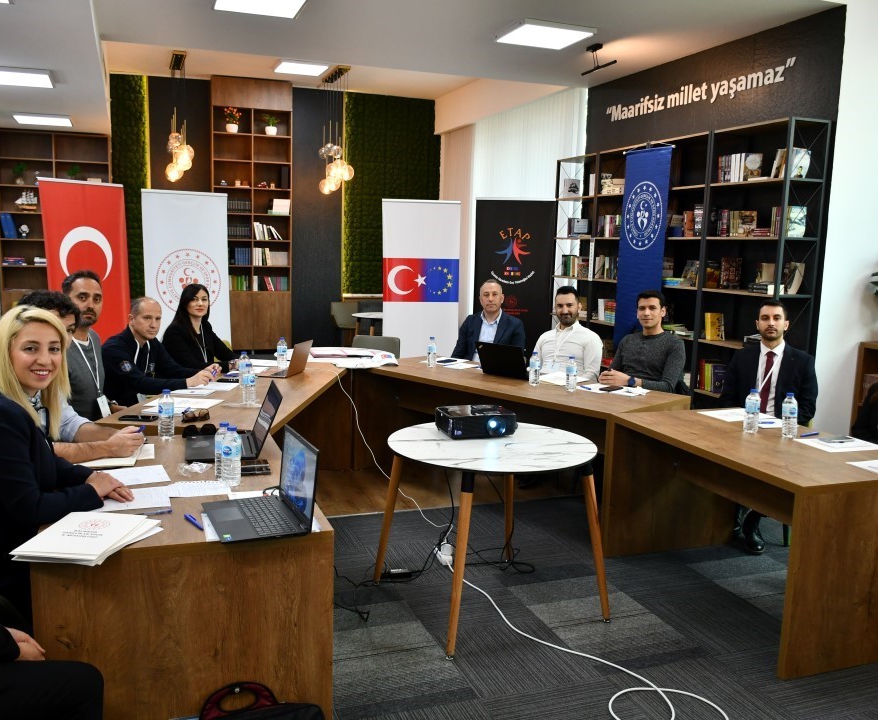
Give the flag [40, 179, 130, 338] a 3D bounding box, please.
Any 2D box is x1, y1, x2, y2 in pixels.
[{"bbox_3d":[-3.244,-0.605,7.508,0.120,2.040,0.850,4,8,31],"label":"flag"}]

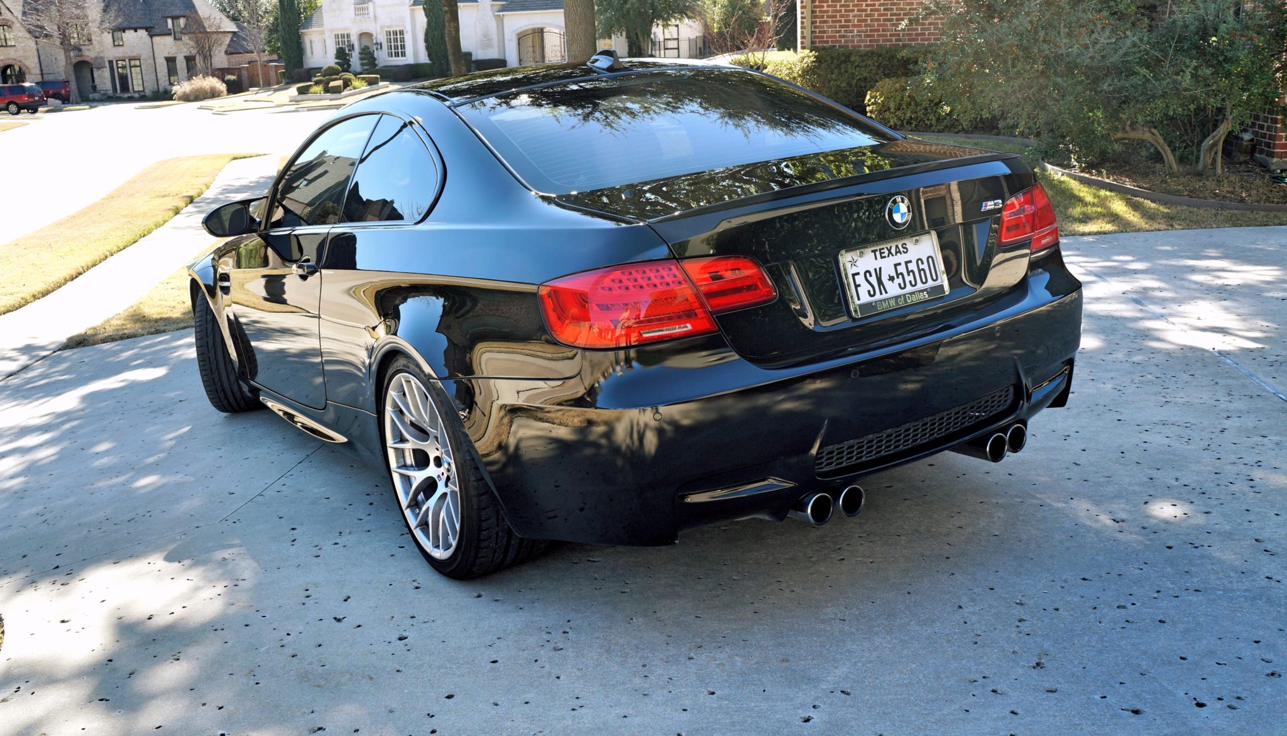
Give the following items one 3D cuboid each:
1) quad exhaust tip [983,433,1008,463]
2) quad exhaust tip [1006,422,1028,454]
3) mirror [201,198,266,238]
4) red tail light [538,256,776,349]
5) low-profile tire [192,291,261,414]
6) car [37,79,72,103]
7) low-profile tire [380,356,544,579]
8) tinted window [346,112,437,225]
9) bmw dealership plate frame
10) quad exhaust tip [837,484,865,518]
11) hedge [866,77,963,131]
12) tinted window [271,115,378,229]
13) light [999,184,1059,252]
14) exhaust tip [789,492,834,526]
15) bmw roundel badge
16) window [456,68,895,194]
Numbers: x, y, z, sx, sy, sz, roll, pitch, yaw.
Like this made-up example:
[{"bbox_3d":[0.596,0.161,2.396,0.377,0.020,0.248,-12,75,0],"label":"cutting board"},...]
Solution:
[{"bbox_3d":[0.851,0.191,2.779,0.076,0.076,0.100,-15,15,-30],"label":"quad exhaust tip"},{"bbox_3d":[0.934,0.173,2.909,0.078,0.078,0.120,-14,15,-31],"label":"quad exhaust tip"},{"bbox_3d":[-1.645,-0.600,4.400,0.210,0.152,0.145,-15,15,-33],"label":"mirror"},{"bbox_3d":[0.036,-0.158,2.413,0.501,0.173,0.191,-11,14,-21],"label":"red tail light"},{"bbox_3d":[-1.983,-0.118,5.419,0.250,0.650,0.650,-8,13,-9],"label":"low-profile tire"},{"bbox_3d":[-44.900,-20.550,82.900,4.700,1.780,1.900,-2,14,5],"label":"car"},{"bbox_3d":[-0.491,0.237,3.035,0.270,0.662,0.662,-15,15,-30],"label":"low-profile tire"},{"bbox_3d":[-0.749,-0.610,3.321,0.060,0.364,0.711,17,-2,-34],"label":"tinted window"},{"bbox_3d":[0.583,-0.219,2.569,0.311,0.158,0.020,-15,3,-30],"label":"bmw dealership plate frame"},{"bbox_3d":[0.449,0.300,2.605,0.078,0.078,0.120,-14,15,-31],"label":"quad exhaust tip"},{"bbox_3d":[3.719,-3.665,15.400,1.400,0.750,0.950,-4,14,-6],"label":"hedge"},{"bbox_3d":[-1.153,-0.673,3.933,0.050,0.400,1.000,15,-1,-33],"label":"tinted window"},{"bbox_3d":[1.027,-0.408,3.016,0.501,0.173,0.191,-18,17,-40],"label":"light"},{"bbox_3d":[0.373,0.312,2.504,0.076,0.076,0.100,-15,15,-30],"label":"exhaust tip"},{"bbox_3d":[0.593,-0.363,2.581,0.082,0.082,0.015,-14,2,-31],"label":"bmw roundel badge"},{"bbox_3d":[0.088,-0.723,3.180,1.200,0.100,0.710,-15,40,-30],"label":"window"}]

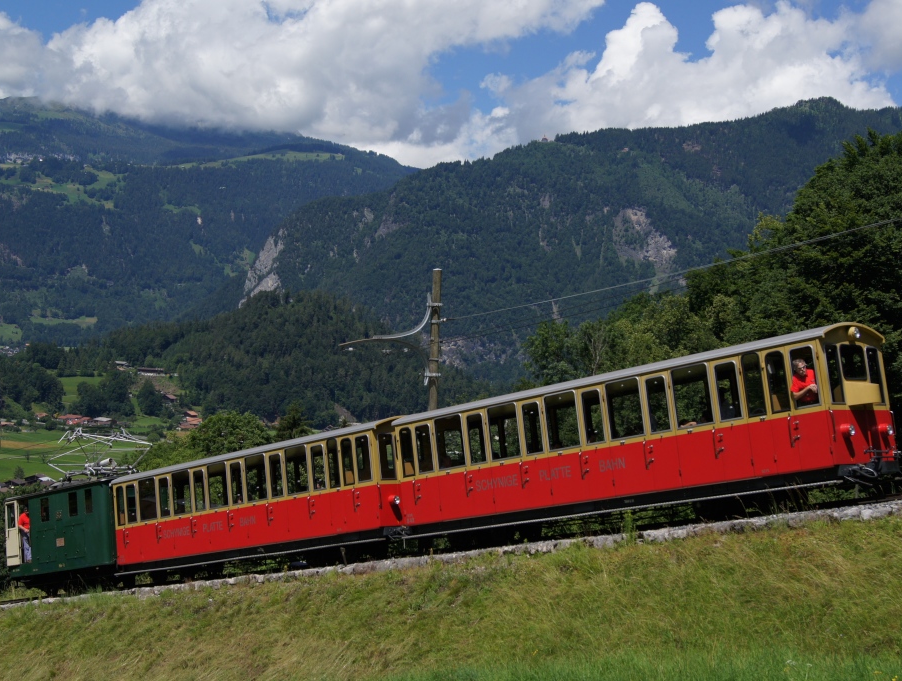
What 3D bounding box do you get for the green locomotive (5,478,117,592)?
[{"bbox_3d":[-10.318,5.676,36.739,5.452,3.060,2.250,-15,-12,40],"label":"green locomotive"}]

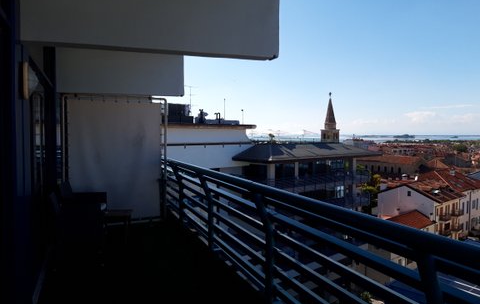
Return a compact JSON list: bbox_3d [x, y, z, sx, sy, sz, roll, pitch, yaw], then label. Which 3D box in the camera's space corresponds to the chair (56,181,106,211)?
[{"bbox_3d":[-2.408,0.866,5.574,0.610,0.860,0.580,-1,3,-23],"label":"chair"}]

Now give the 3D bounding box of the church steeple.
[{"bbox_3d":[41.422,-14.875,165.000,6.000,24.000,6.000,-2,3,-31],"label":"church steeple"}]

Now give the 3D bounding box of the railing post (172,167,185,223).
[{"bbox_3d":[-1.049,0.740,6.042,0.180,0.970,0.070,-1,3,-23],"label":"railing post"}]

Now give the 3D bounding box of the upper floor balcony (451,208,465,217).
[{"bbox_3d":[47.349,13.114,78.301,3.200,1.200,1.300,-2,3,-40],"label":"upper floor balcony"}]

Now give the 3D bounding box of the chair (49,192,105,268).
[{"bbox_3d":[-1.999,0.917,4.455,0.610,0.860,0.580,-1,3,-23],"label":"chair"}]

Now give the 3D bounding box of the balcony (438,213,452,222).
[{"bbox_3d":[41.658,13.373,73.001,3.200,1.200,1.300,-2,3,-40],"label":"balcony"}]

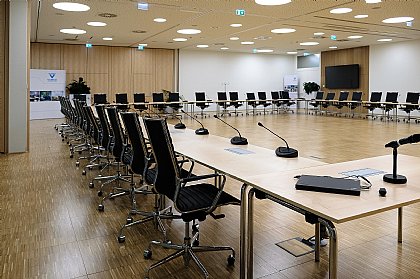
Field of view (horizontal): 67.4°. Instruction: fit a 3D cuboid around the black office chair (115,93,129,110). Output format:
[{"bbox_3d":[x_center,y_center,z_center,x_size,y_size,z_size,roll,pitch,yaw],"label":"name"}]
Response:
[{"bbox_3d":[-3.574,-1.331,12.850,0.620,1.100,0.660,-5,9,-30],"label":"black office chair"}]

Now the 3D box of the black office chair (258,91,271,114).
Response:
[{"bbox_3d":[2.678,-1.764,15.400,0.620,1.100,0.660,-5,9,-30],"label":"black office chair"}]

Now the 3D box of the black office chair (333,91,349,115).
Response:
[{"bbox_3d":[6.108,-1.611,14.675,0.630,1.090,0.600,-5,11,-28],"label":"black office chair"}]

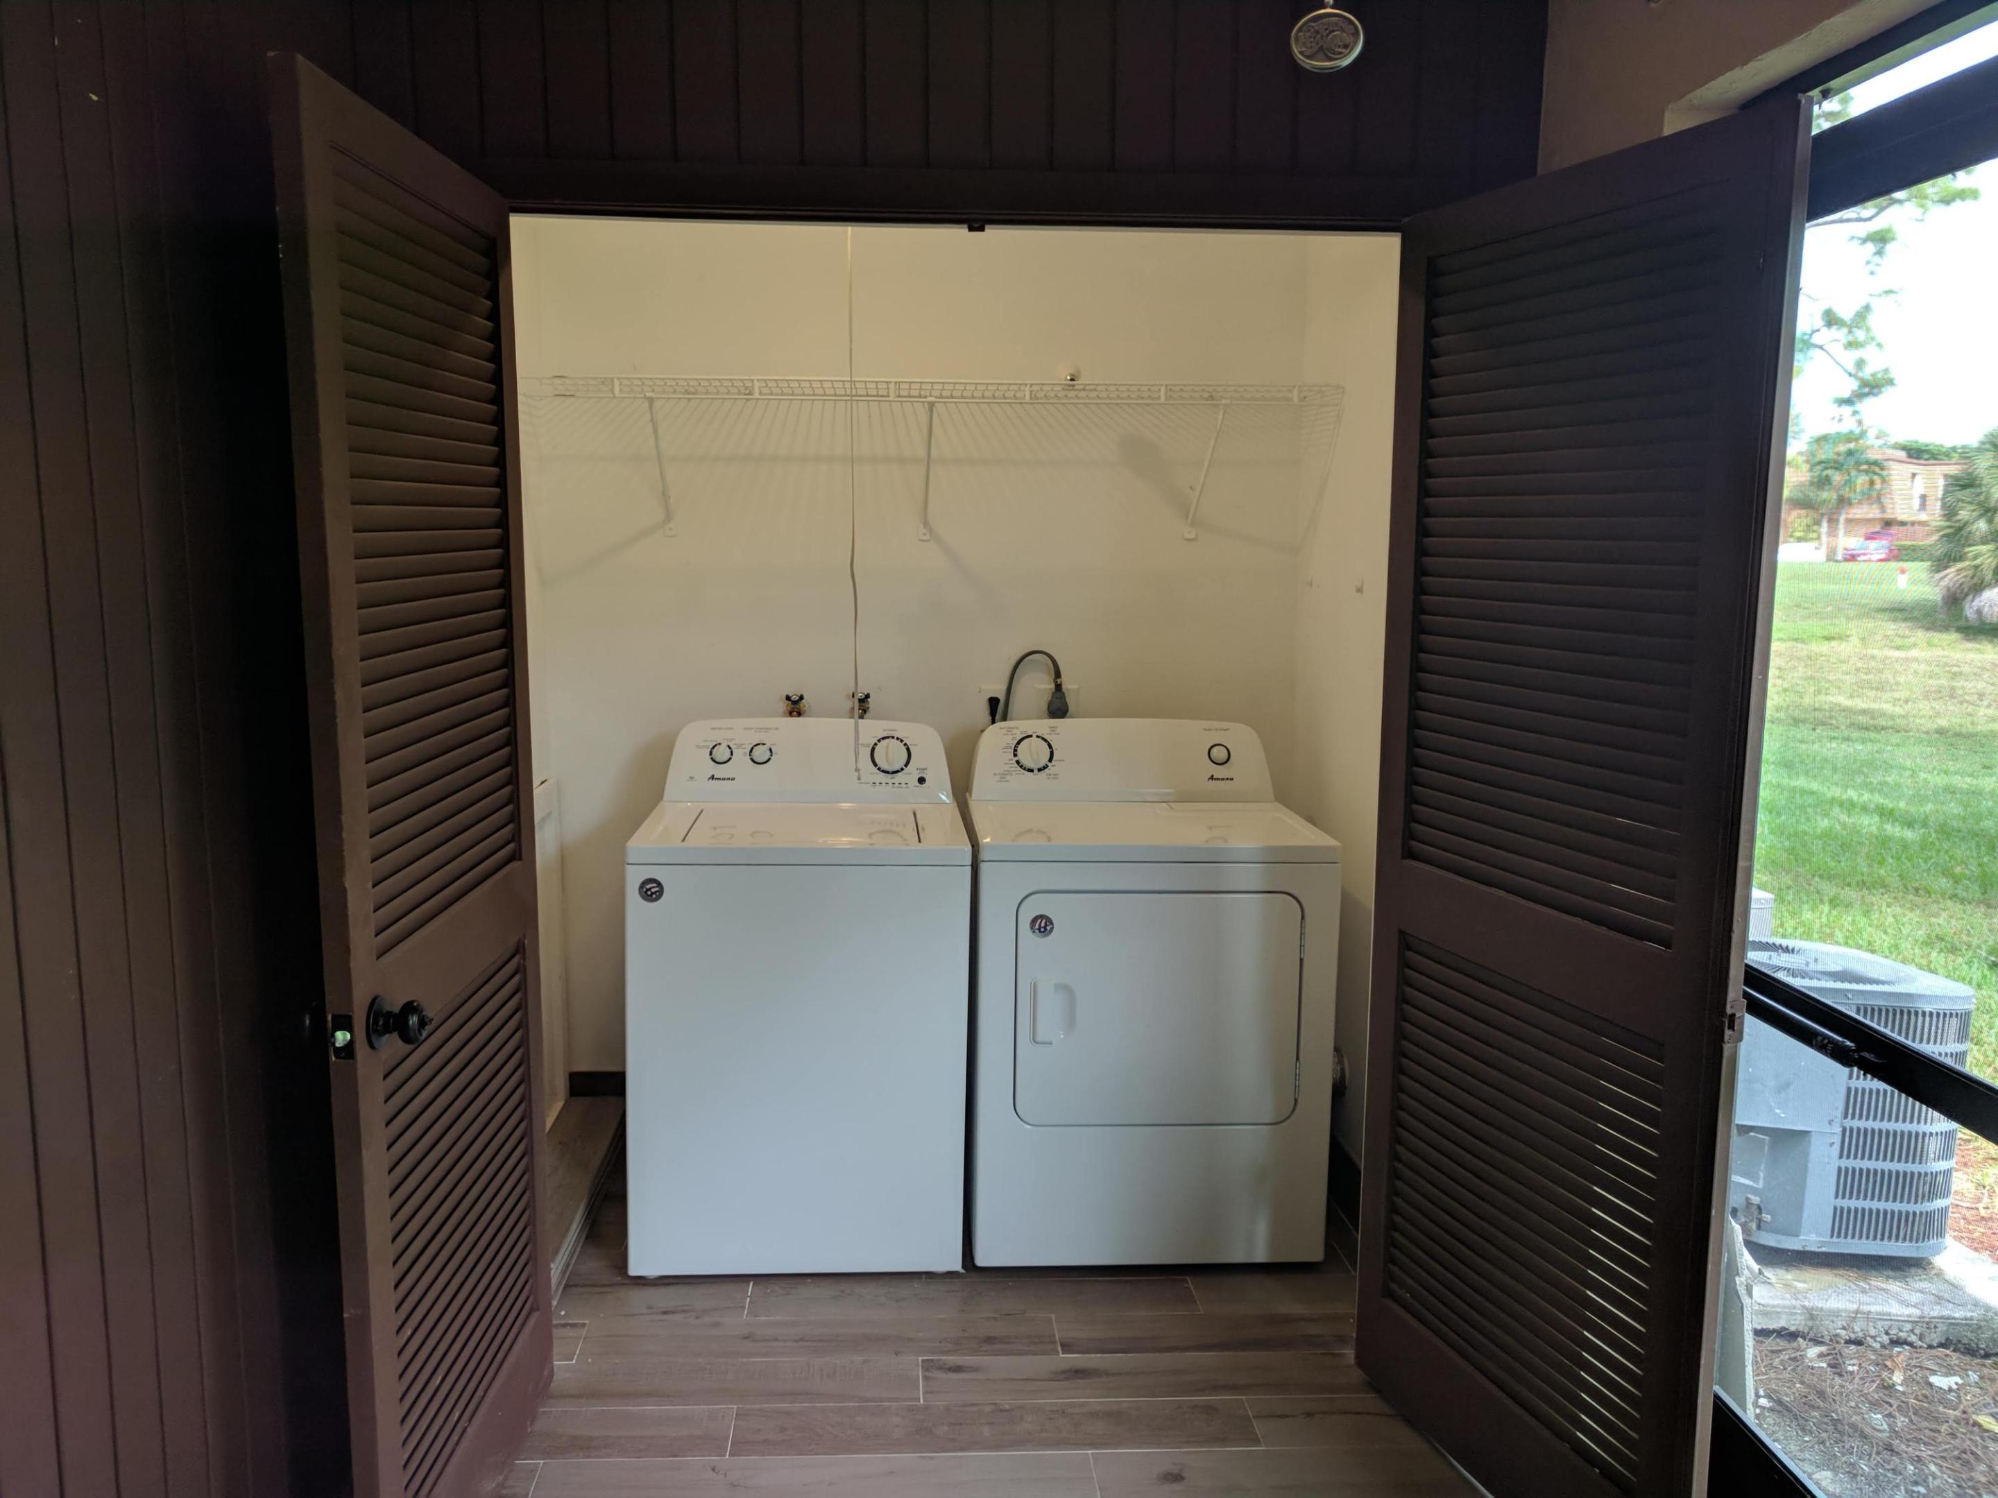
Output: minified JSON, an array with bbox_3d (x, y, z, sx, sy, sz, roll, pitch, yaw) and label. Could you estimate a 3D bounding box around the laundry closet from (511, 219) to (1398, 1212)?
[{"bbox_3d":[-0.150,-0.009,3.206,1.790,2.205,1.180,0,8,-3],"label":"laundry closet"}]

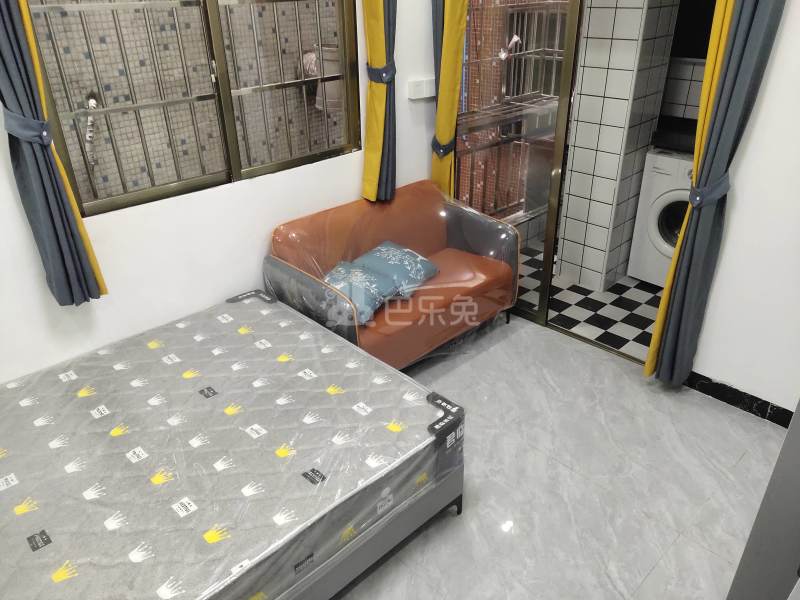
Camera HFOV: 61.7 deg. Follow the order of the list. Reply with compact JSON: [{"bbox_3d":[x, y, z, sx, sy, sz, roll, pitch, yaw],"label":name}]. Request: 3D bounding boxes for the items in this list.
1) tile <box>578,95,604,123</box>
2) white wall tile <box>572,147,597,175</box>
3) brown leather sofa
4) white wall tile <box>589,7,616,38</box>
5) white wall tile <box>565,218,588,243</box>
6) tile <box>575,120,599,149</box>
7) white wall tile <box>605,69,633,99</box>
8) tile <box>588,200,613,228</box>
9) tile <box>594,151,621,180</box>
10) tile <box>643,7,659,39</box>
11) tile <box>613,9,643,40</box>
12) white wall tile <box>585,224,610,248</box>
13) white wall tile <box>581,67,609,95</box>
[{"bbox_3d":[1.093,-1.085,3.818,0.147,0.149,0.012,25,37,39],"label":"tile"},{"bbox_3d":[1.093,-0.820,3.958,0.147,0.149,0.012,25,37,39],"label":"white wall tile"},{"bbox_3d":[0.001,-0.095,3.490,1.220,0.770,0.665,-25,37,-38],"label":"brown leather sofa"},{"bbox_3d":[1.091,-1.489,3.605,0.147,0.149,0.012,25,37,39],"label":"white wall tile"},{"bbox_3d":[1.114,-0.435,4.238,0.150,0.150,0.010,25,37,39],"label":"white wall tile"},{"bbox_3d":[1.111,-0.975,3.953,0.150,0.150,0.010,25,37,39],"label":"tile"},{"bbox_3d":[1.216,-1.195,3.716,0.150,0.150,0.010,25,37,39],"label":"white wall tile"},{"bbox_3d":[1.224,-0.521,4.081,0.010,0.151,0.151,-26,37,-38],"label":"tile"},{"bbox_3d":[1.221,-0.790,3.934,0.010,0.151,0.151,-26,37,-38],"label":"tile"},{"bbox_3d":[1.335,-1.463,3.559,0.010,0.150,0.143,25,37,39],"label":"tile"},{"bbox_3d":[1.214,-1.464,3.573,0.150,0.150,0.010,25,37,39],"label":"tile"},{"bbox_3d":[1.222,-0.386,4.143,0.150,0.150,0.010,25,37,39],"label":"white wall tile"},{"bbox_3d":[1.108,-1.244,3.810,0.010,0.151,0.151,-26,37,-38],"label":"white wall tile"}]

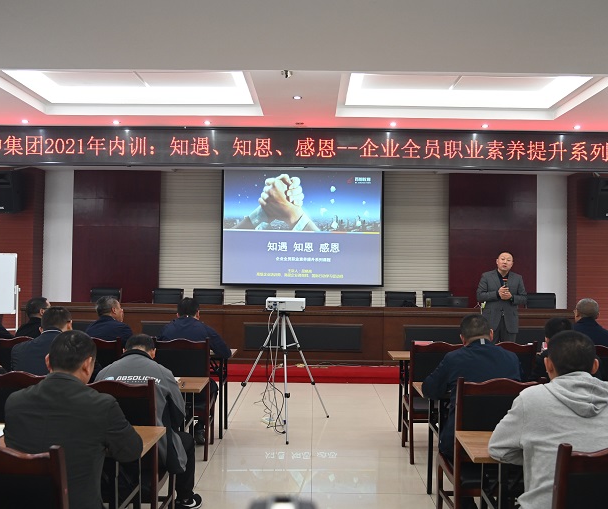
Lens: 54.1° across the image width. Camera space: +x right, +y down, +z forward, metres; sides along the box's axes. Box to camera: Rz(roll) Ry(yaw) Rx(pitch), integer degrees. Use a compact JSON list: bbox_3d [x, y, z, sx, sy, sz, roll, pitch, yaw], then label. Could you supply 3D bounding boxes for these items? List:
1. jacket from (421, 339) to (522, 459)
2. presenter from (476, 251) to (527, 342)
[{"bbox_3d":[1.001,0.825,3.460,0.560,0.680,0.620,1,-2,1],"label":"jacket"},{"bbox_3d":[2.320,0.855,6.990,0.610,1.780,0.380,0,-2,16],"label":"presenter"}]

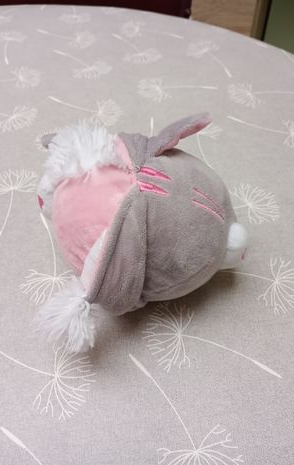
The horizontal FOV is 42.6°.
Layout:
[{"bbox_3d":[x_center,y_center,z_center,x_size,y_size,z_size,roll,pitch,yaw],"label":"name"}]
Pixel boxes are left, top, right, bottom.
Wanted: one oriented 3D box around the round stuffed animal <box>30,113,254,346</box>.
[{"bbox_3d":[-0.011,-0.009,0.339,0.210,0.155,0.195,9,53,8],"label":"round stuffed animal"}]

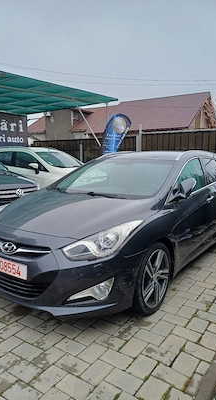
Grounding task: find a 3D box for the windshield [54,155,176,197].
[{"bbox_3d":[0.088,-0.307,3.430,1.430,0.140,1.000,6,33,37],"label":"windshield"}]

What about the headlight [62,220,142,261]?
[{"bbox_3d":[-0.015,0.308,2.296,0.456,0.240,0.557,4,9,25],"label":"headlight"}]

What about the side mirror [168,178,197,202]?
[{"bbox_3d":[0.741,-0.105,2.816,0.220,0.190,0.220,6,10,37],"label":"side mirror"}]

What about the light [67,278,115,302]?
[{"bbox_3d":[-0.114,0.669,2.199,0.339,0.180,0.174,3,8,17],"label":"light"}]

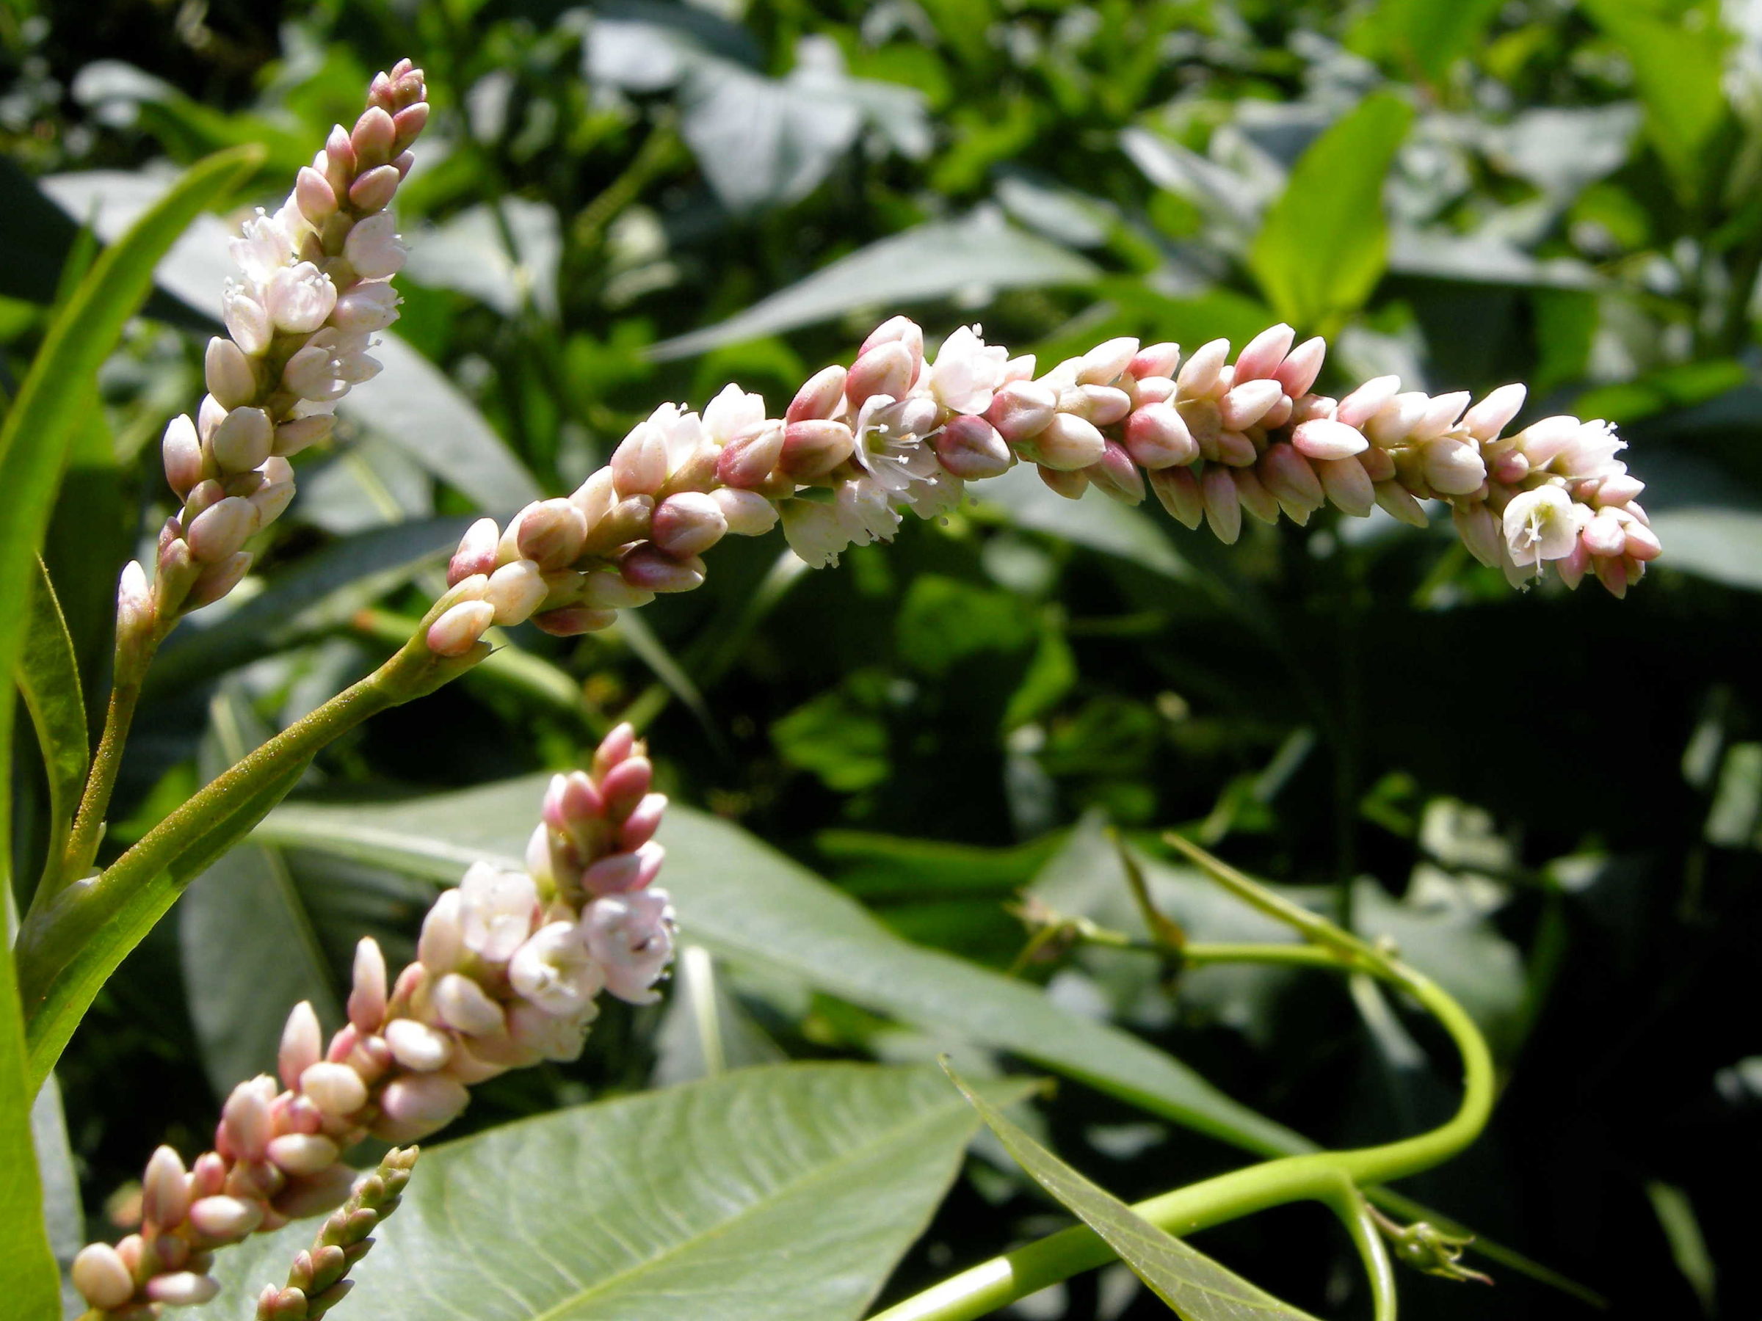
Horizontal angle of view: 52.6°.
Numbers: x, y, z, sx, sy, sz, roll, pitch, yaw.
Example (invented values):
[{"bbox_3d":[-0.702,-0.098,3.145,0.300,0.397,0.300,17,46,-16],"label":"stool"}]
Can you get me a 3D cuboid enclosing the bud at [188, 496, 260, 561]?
[{"bbox_3d":[-0.036,-0.007,0.099,0.004,0.003,0.003,-39,0,14],"label":"bud"}]

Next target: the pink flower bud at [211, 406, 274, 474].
[{"bbox_3d":[-0.035,-0.012,0.098,0.003,0.004,0.003,28,26,0],"label":"pink flower bud"}]

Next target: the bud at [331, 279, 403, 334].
[{"bbox_3d":[-0.029,-0.020,0.100,0.004,0.003,0.003,-18,0,6],"label":"bud"}]

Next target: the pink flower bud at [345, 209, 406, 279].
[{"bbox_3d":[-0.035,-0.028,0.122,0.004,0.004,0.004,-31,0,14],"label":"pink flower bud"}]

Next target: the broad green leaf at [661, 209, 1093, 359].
[{"bbox_3d":[0.000,-0.081,0.380,0.100,0.014,0.028,-16,27,-14],"label":"broad green leaf"}]

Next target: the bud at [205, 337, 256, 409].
[{"bbox_3d":[-0.036,-0.016,0.099,0.003,0.004,0.002,-19,9,0],"label":"bud"}]

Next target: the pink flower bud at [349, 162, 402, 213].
[{"bbox_3d":[-0.028,-0.026,0.099,0.003,0.002,0.002,-38,0,11],"label":"pink flower bud"}]

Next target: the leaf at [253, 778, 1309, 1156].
[{"bbox_3d":[-0.011,0.035,0.205,0.132,0.013,0.025,20,37,3],"label":"leaf"}]

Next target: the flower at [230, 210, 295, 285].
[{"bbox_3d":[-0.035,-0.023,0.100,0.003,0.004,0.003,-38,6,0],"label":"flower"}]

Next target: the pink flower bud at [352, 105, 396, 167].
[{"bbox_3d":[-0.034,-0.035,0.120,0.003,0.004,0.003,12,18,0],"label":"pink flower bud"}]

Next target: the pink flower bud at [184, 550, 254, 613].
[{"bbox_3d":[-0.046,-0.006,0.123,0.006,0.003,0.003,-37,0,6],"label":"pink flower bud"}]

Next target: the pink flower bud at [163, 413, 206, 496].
[{"bbox_3d":[-0.039,-0.012,0.100,0.002,0.005,0.002,-6,0,0],"label":"pink flower bud"}]

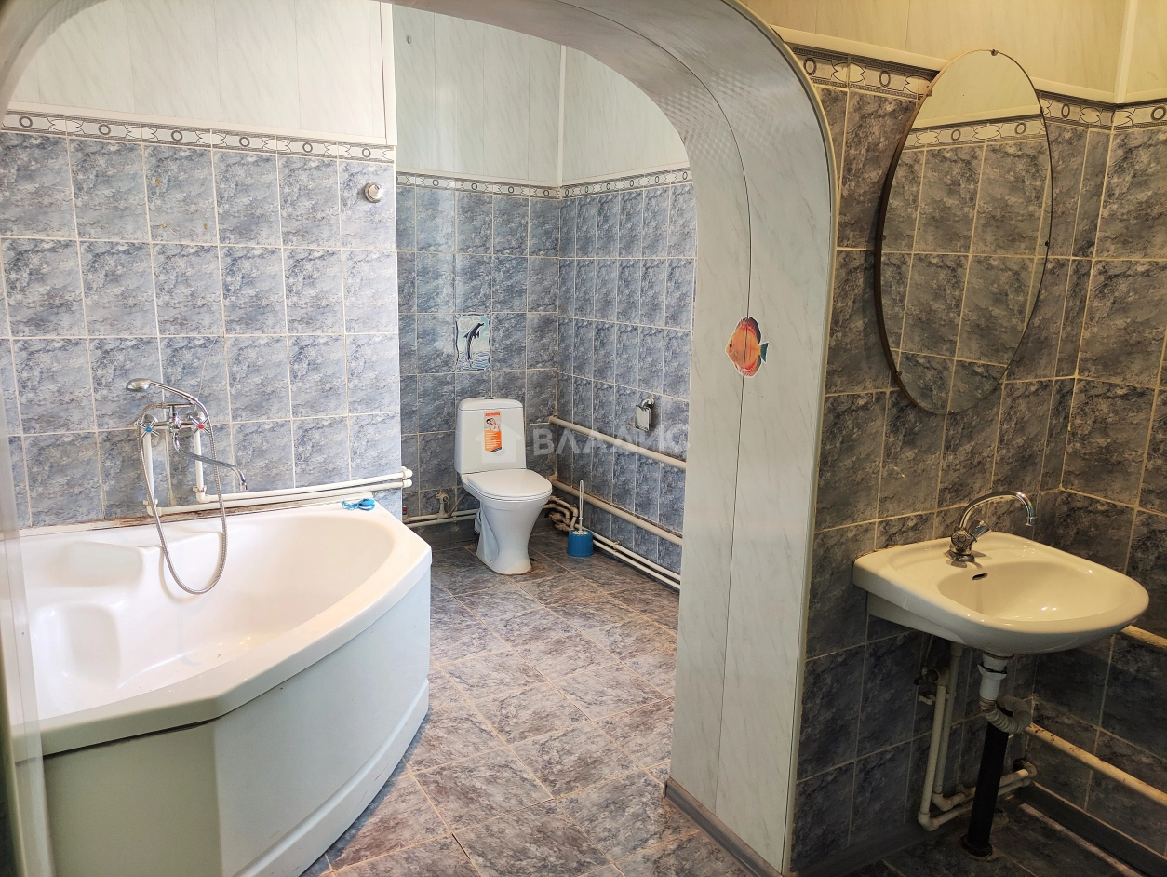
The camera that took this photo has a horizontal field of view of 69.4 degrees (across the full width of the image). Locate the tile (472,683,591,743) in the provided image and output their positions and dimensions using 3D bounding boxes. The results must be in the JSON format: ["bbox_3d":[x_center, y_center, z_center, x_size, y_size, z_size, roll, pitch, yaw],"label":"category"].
[{"bbox_3d":[-0.173,0.907,2.785,0.300,0.010,0.300,-5,13,-30],"label":"tile"}]

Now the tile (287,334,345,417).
[{"bbox_3d":[-0.966,-0.226,3.062,0.200,0.300,0.010,-5,13,-28],"label":"tile"}]

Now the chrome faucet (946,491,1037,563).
[{"bbox_3d":[0.905,0.196,1.868,0.115,0.187,0.185,-6,14,-34],"label":"chrome faucet"}]

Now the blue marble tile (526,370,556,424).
[{"bbox_3d":[-0.233,-0.230,4.650,0.183,0.300,0.010,-5,13,-30],"label":"blue marble tile"}]

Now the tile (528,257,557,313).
[{"bbox_3d":[-0.217,-0.824,4.549,0.188,0.300,0.010,-5,13,-28],"label":"tile"}]

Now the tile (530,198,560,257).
[{"bbox_3d":[-0.211,-1.121,4.476,0.184,0.300,0.010,-5,13,-28],"label":"tile"}]

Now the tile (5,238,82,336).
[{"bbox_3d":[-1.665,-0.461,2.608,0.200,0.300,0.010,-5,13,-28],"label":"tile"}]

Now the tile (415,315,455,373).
[{"bbox_3d":[-0.755,-0.486,4.339,0.200,0.300,0.010,-5,13,-27],"label":"tile"}]

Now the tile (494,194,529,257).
[{"bbox_3d":[-0.382,-1.109,4.391,0.200,0.300,0.010,-5,13,-30],"label":"tile"}]

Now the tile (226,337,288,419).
[{"bbox_3d":[-1.139,-0.209,2.956,0.200,0.300,0.010,-5,13,-27],"label":"tile"}]

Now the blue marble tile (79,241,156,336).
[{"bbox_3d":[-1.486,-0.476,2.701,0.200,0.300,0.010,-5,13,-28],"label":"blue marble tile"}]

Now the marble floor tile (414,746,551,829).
[{"bbox_3d":[-0.284,0.985,2.379,0.300,0.010,0.300,-5,13,-30],"label":"marble floor tile"}]

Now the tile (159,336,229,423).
[{"bbox_3d":[-1.322,-0.197,2.873,0.200,0.300,0.010,-5,13,-27],"label":"tile"}]

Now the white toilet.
[{"bbox_3d":[-0.388,0.223,4.153,0.365,0.775,0.645,-4,12,-24],"label":"white toilet"}]

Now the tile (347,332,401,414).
[{"bbox_3d":[-0.783,-0.240,3.152,0.200,0.300,0.010,-5,13,-28],"label":"tile"}]

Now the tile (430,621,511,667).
[{"bbox_3d":[-0.472,0.791,3.268,0.300,0.010,0.300,-5,13,-30],"label":"tile"}]

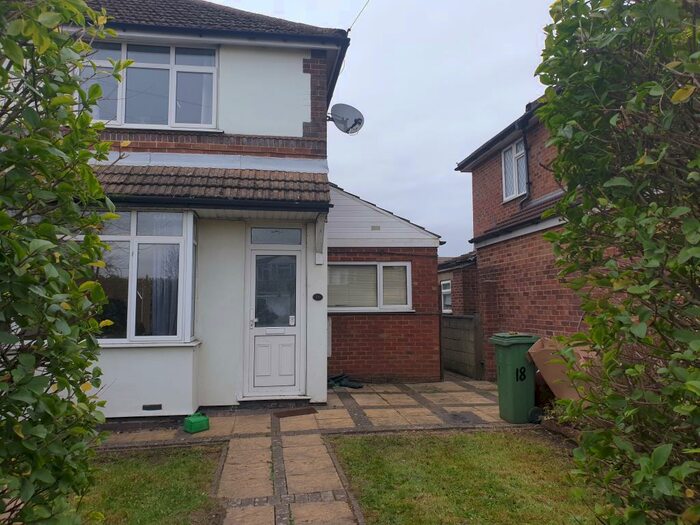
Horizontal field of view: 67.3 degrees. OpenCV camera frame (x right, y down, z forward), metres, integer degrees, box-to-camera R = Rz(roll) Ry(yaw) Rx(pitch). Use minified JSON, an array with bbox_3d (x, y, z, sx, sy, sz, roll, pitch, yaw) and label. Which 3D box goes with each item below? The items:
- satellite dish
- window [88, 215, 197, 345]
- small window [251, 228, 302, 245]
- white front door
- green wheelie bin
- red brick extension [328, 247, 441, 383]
[{"bbox_3d":[-0.037,-2.129,7.800,0.550,0.520,0.320,3,-18,-36],"label":"satellite dish"},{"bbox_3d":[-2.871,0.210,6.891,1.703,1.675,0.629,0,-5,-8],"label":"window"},{"bbox_3d":[-1.058,-0.368,7.587,0.754,0.253,0.060,0,-5,-8],"label":"small window"},{"bbox_3d":[-1.056,0.857,7.499,0.850,2.087,0.080,0,-5,-8],"label":"white front door"},{"bbox_3d":[2.041,1.373,6.397,0.530,1.030,0.475,1,-5,-10],"label":"green wheelie bin"},{"bbox_3d":[0.489,1.022,10.515,2.128,2.442,2.000,0,-5,-6],"label":"red brick extension"}]

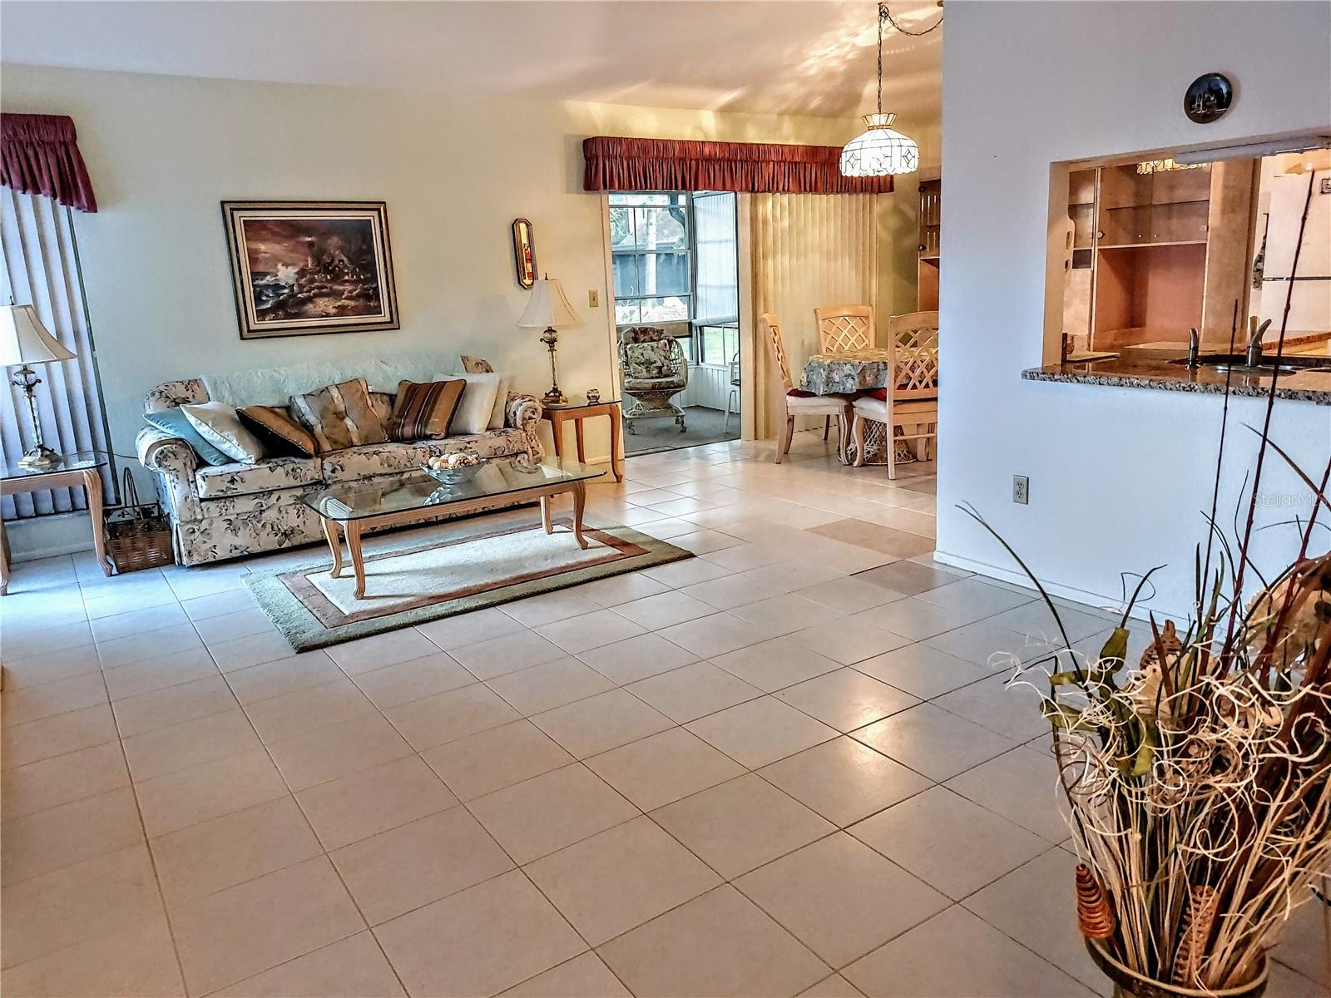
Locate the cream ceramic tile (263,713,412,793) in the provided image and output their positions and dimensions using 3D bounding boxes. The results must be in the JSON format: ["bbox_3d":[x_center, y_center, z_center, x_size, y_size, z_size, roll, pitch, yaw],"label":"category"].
[{"bbox_3d":[-0.952,0.732,2.689,0.333,0.010,0.333,-11,16,-33],"label":"cream ceramic tile"}]

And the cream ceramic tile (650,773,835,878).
[{"bbox_3d":[0.180,0.772,2.196,0.332,0.010,0.327,-11,16,-33],"label":"cream ceramic tile"}]

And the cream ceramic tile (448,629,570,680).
[{"bbox_3d":[-0.567,0.560,3.293,0.335,0.010,0.335,-11,16,-33],"label":"cream ceramic tile"}]

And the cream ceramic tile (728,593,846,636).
[{"bbox_3d":[0.475,0.454,3.618,0.333,0.010,0.333,-11,16,-33],"label":"cream ceramic tile"}]

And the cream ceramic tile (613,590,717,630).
[{"bbox_3d":[0.005,0.442,3.630,0.332,0.010,0.327,-11,16,-33],"label":"cream ceramic tile"}]

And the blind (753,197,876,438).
[{"bbox_3d":[1.226,-1.560,7.420,1.387,1.990,0.080,-11,16,-33],"label":"blind"}]

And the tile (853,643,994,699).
[{"bbox_3d":[0.841,0.559,3.035,0.335,0.010,0.335,-11,16,-33],"label":"tile"}]

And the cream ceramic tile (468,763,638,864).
[{"bbox_3d":[-0.281,0.776,2.296,0.333,0.010,0.330,-11,16,-33],"label":"cream ceramic tile"}]

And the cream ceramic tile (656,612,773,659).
[{"bbox_3d":[0.183,0.505,3.392,0.335,0.010,0.335,-11,16,-33],"label":"cream ceramic tile"}]

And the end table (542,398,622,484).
[{"bbox_3d":[-0.653,-0.385,6.069,0.495,0.532,0.691,-11,16,-33],"label":"end table"}]

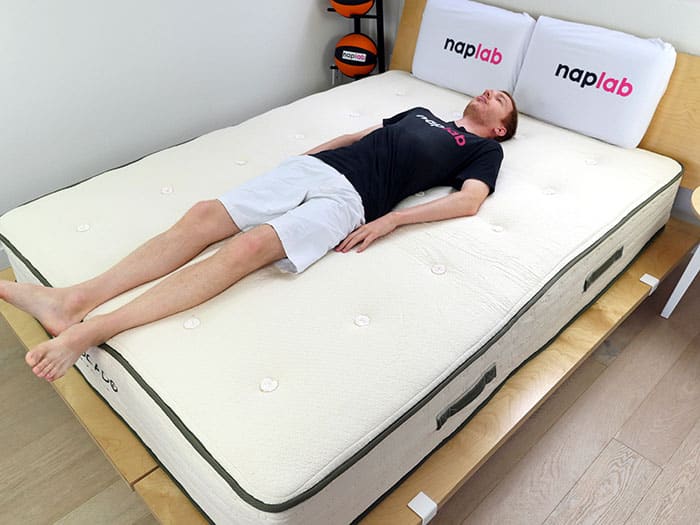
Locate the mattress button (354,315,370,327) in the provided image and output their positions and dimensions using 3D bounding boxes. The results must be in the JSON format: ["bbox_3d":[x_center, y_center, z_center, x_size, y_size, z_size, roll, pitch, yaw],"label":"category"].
[{"bbox_3d":[0.033,0.155,1.618,0.042,0.009,0.042,1,37,0],"label":"mattress button"}]

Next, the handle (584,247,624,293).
[{"bbox_3d":[0.872,0.015,2.072,0.022,0.056,0.265,31,47,34],"label":"handle"}]

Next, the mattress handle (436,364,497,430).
[{"bbox_3d":[0.319,0.357,1.628,0.022,0.058,0.260,31,47,34],"label":"mattress handle"}]

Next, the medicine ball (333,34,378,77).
[{"bbox_3d":[0.035,-1.107,3.250,0.231,0.231,0.231,1,37,0],"label":"medicine ball"}]

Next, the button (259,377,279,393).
[{"bbox_3d":[-0.192,0.289,1.436,0.043,0.009,0.043,1,37,0],"label":"button"}]

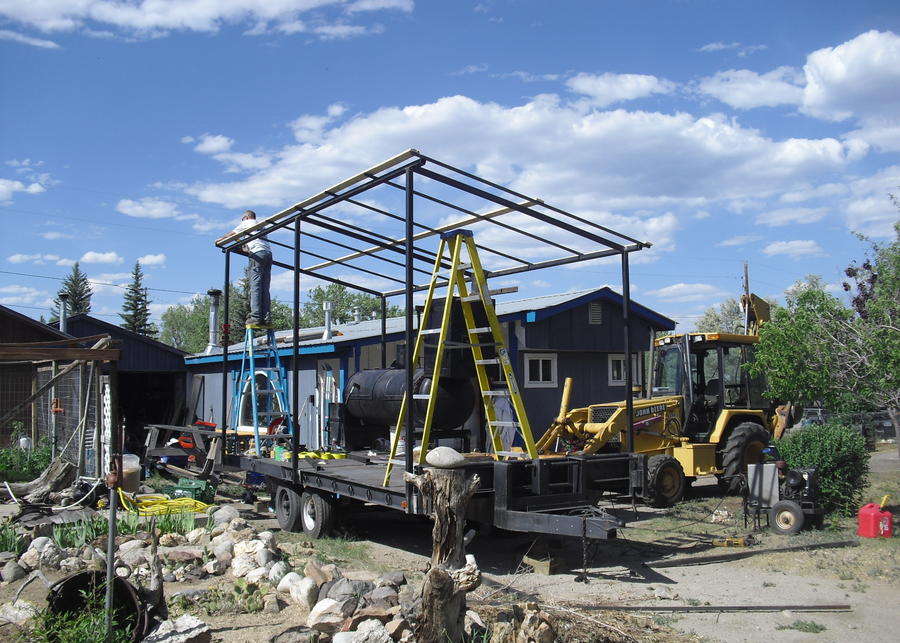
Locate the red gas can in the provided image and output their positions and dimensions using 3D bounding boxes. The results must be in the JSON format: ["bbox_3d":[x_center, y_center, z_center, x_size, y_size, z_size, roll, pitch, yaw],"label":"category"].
[{"bbox_3d":[4.680,2.200,10.350,0.340,0.380,0.250,2,-5,-25],"label":"red gas can"}]

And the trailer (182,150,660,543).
[{"bbox_3d":[-0.341,0.541,10.503,2.679,3.657,7.115,2,-4,-29],"label":"trailer"}]

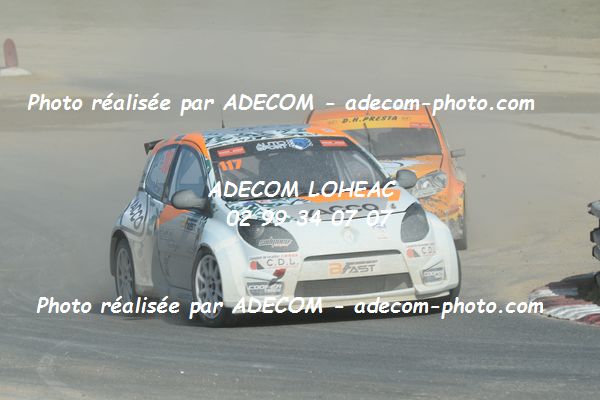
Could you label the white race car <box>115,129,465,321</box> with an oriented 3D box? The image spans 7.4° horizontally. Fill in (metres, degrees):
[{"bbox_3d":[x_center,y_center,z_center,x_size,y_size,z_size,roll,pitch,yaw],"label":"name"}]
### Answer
[{"bbox_3d":[-0.154,0.150,35.151,1.800,1.430,3.620,-4,2,-17],"label":"white race car"}]

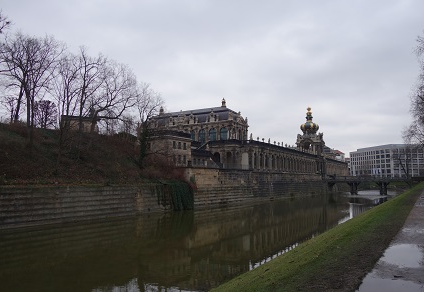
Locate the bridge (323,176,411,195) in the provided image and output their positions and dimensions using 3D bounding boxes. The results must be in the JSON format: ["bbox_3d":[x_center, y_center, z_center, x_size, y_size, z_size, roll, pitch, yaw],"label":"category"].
[{"bbox_3d":[45.242,11.547,98.849,23.368,5.200,4.800,-3,-6,31],"label":"bridge"}]

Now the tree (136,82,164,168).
[{"bbox_3d":[-10.146,-3.328,55.290,4.227,13.751,4.227,1,-5,-10],"label":"tree"}]

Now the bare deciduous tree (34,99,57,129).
[{"bbox_3d":[-31.296,-5.921,64.020,4.195,5.925,4.195,3,-6,-26],"label":"bare deciduous tree"}]

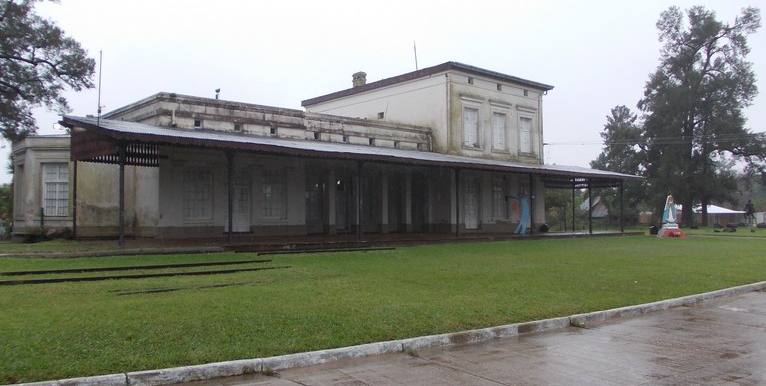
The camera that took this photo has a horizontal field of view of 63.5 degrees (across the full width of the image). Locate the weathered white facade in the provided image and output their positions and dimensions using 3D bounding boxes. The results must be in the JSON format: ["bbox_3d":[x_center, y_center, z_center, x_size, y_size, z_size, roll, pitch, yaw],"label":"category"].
[{"bbox_3d":[-2.644,-2.595,40.001,35.088,11.016,22.440,2,-3,-41],"label":"weathered white facade"}]

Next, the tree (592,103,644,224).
[{"bbox_3d":[28.834,-3.497,76.000,6.500,14.600,6.500,-1,-3,21],"label":"tree"}]

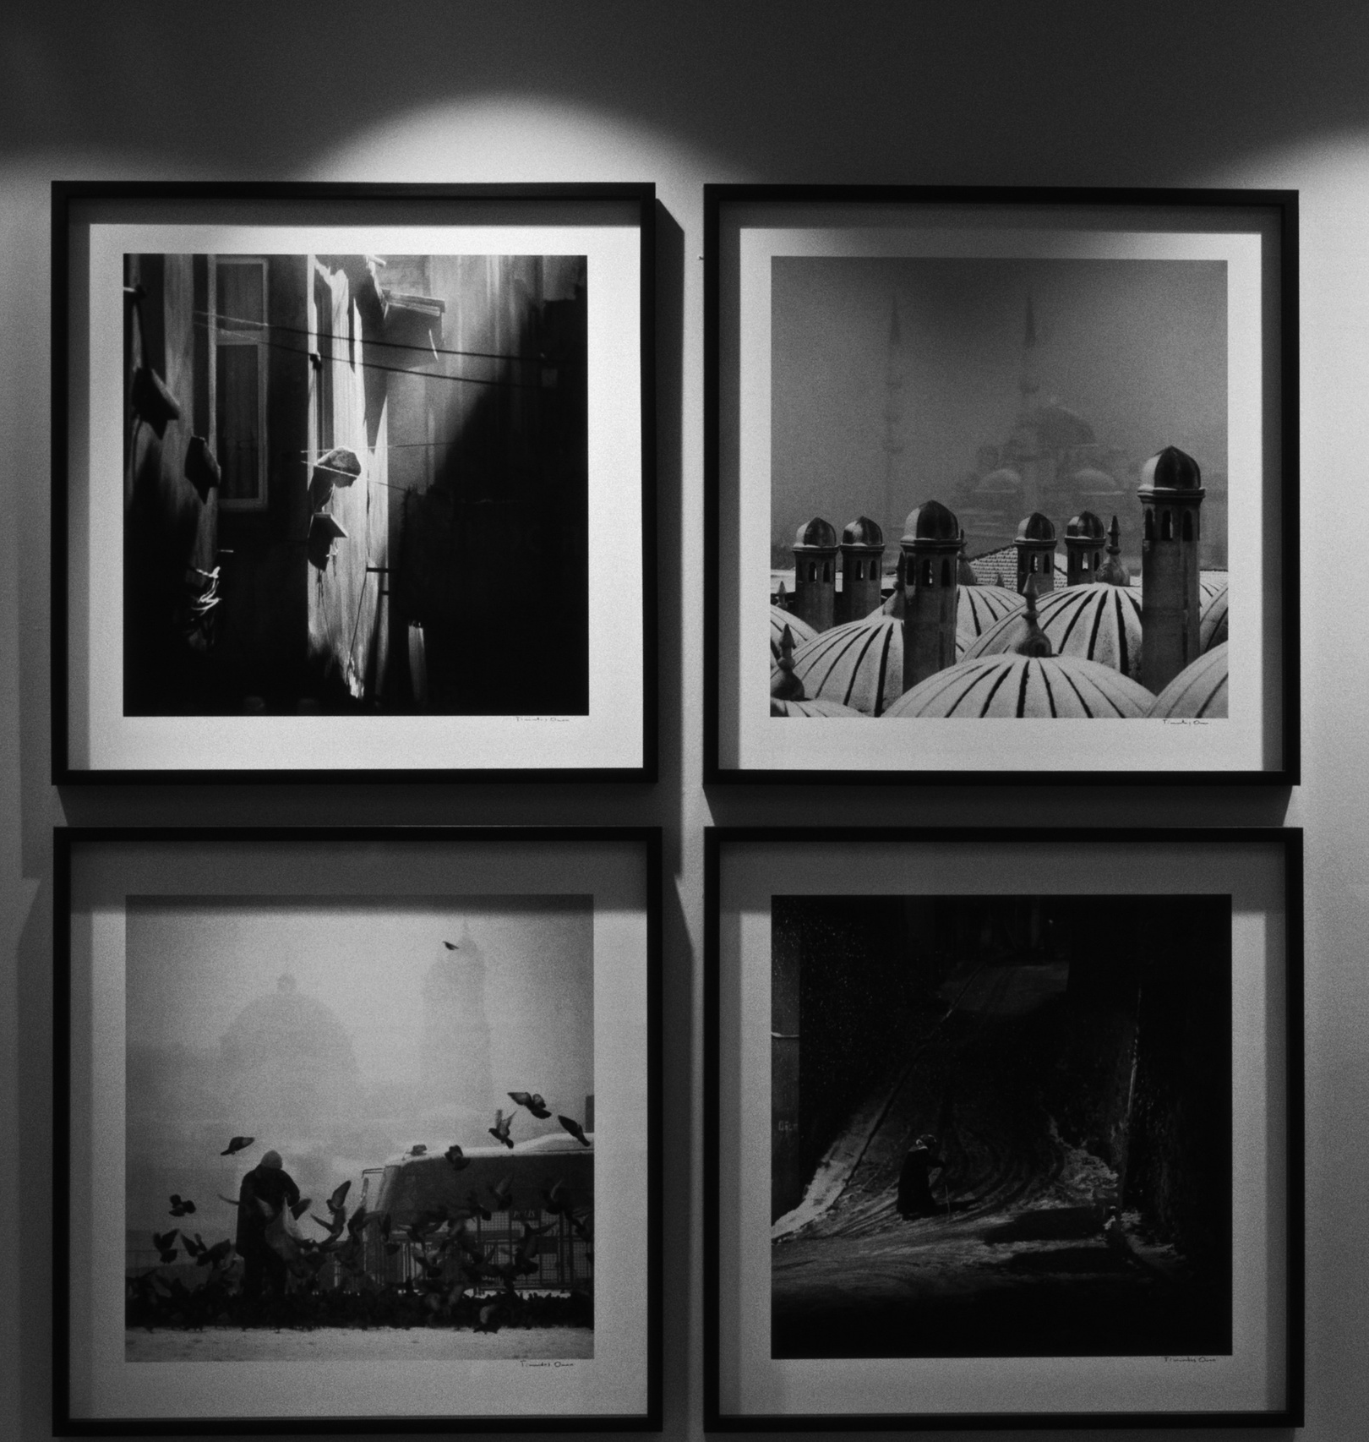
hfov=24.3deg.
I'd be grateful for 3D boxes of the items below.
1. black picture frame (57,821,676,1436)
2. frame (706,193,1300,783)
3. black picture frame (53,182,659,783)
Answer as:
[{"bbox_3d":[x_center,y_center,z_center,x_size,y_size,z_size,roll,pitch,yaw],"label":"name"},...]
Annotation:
[{"bbox_3d":[-0.311,0.393,3.063,0.580,0.580,0.030,0,-1,-2],"label":"black picture frame"},{"bbox_3d":[0.308,-0.227,3.100,0.580,0.580,0.030,0,-1,-2],"label":"frame"},{"bbox_3d":[-0.316,-0.229,3.075,0.580,0.580,0.030,0,-1,-2],"label":"black picture frame"}]

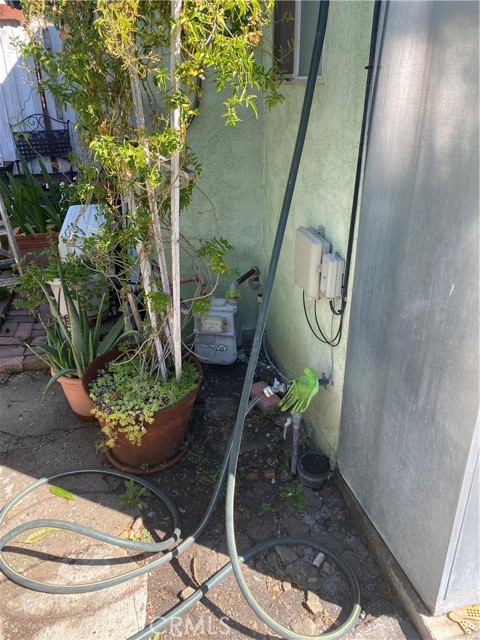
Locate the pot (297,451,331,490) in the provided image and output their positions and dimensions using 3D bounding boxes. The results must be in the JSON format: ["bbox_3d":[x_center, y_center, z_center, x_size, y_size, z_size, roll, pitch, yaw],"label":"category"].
[{"bbox_3d":[0.287,0.575,1.864,0.130,0.105,0.130,-1,25,0],"label":"pot"}]

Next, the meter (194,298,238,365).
[{"bbox_3d":[-0.124,0.051,2.638,0.230,0.335,0.190,1,25,5],"label":"meter"}]

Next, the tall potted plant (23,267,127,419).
[{"bbox_3d":[-0.744,0.112,2.156,0.460,0.700,0.410,-1,25,0],"label":"tall potted plant"}]

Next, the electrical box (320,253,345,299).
[{"bbox_3d":[0.328,-0.155,1.702,0.053,0.134,0.074,-5,25,-9],"label":"electrical box"}]

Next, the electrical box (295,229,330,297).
[{"bbox_3d":[0.281,-0.221,1.890,0.073,0.226,0.190,-5,25,-9],"label":"electrical box"}]

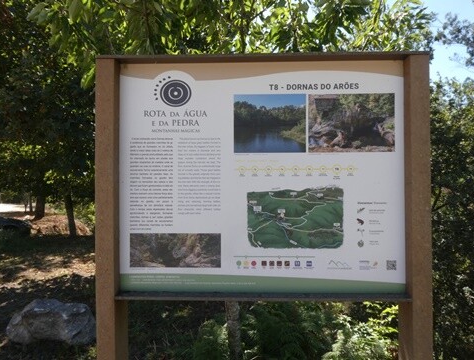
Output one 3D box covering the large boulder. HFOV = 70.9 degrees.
[{"bbox_3d":[-1.870,1.430,3.420,0.830,0.380,0.570,0,-1,-9],"label":"large boulder"}]

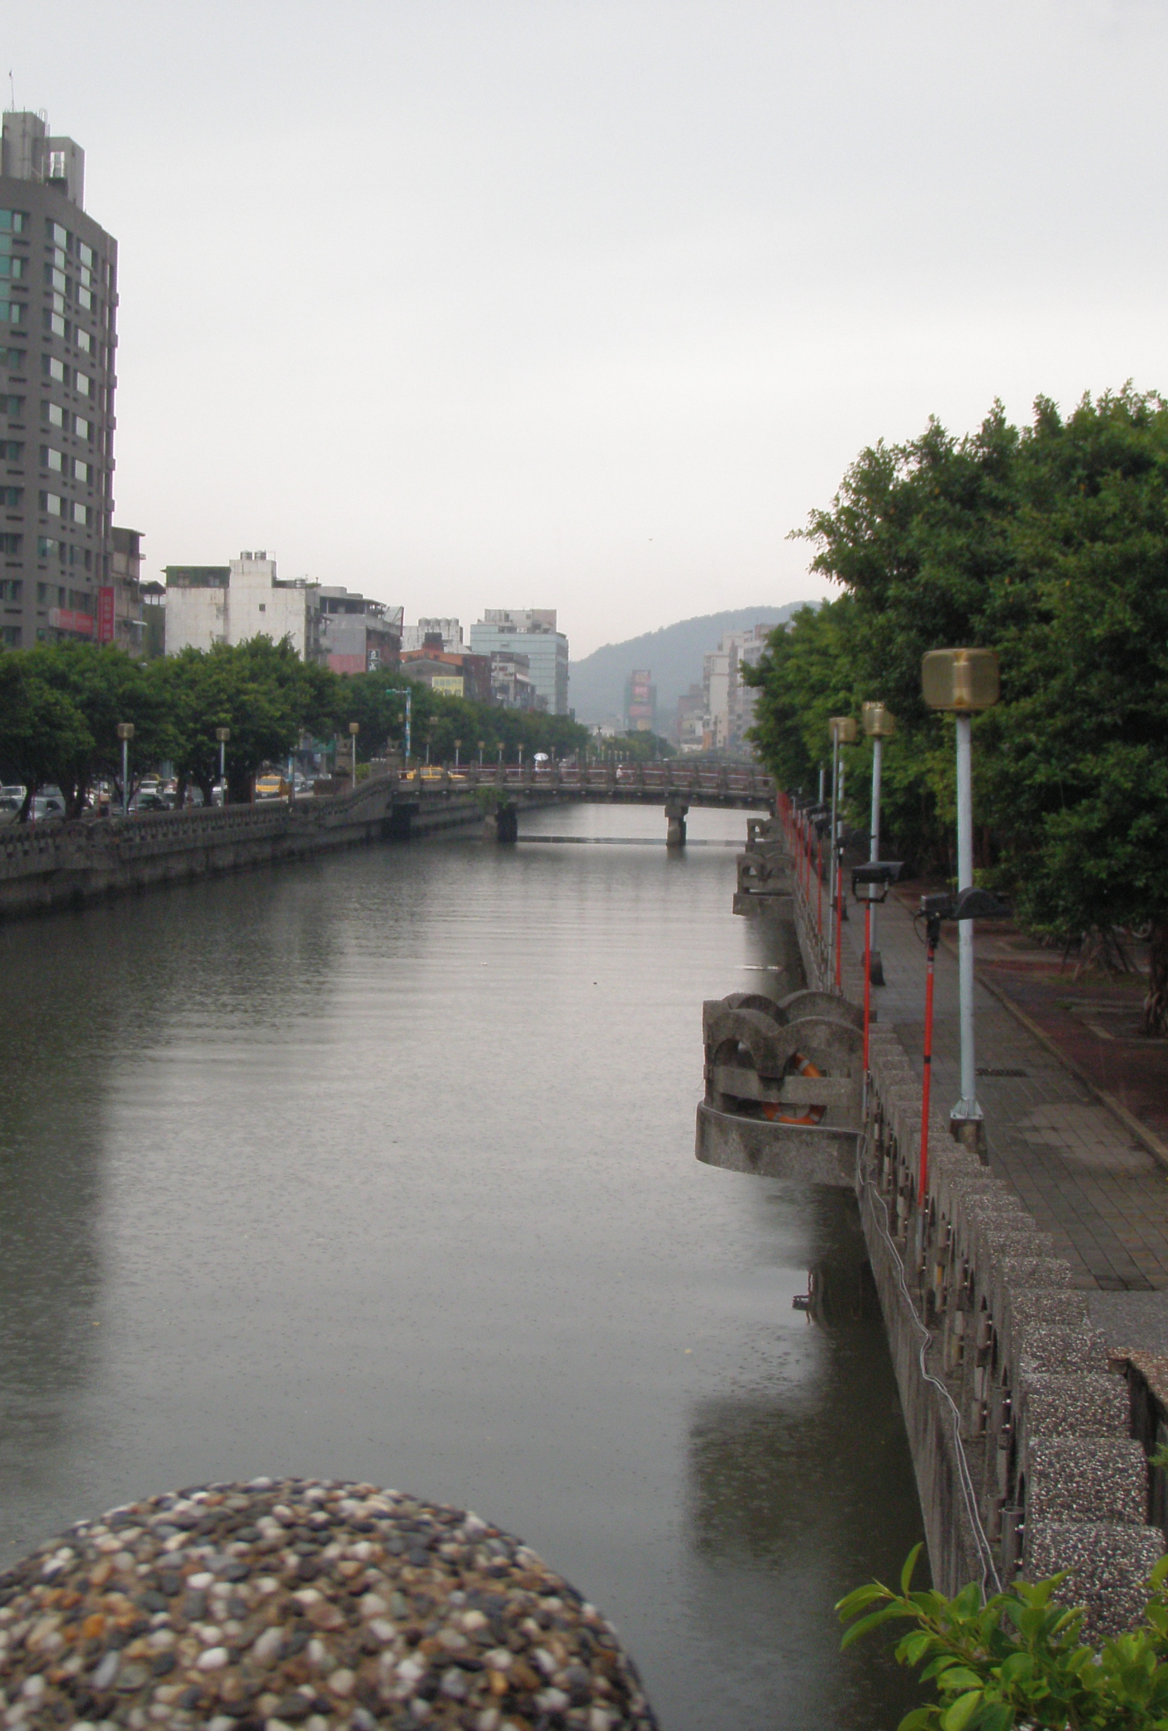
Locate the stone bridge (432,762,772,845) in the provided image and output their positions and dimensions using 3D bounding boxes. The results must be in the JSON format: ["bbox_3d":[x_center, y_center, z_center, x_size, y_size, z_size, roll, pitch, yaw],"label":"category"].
[{"bbox_3d":[1.287,-3.814,161.088,22.500,5.050,12.000,1,3,7],"label":"stone bridge"}]

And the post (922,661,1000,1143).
[{"bbox_3d":[2.966,0.284,19.949,0.600,3.997,0.580,1,3,4],"label":"post"}]

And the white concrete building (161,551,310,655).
[{"bbox_3d":[-34.409,-20.136,261.095,14.000,23.369,12.000,1,3,4],"label":"white concrete building"}]

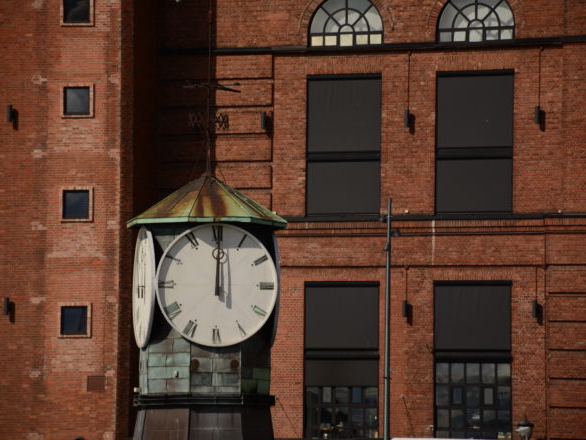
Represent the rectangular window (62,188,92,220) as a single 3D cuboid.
[{"bbox_3d":[-6.593,-0.472,117.122,0.920,0.950,0.130,-1,-4,17],"label":"rectangular window"}]

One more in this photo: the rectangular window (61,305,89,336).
[{"bbox_3d":[-6.633,3.051,116.859,0.920,0.950,0.130,-1,-4,17],"label":"rectangular window"}]

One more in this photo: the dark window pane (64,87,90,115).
[{"bbox_3d":[-6.601,-3.637,117.372,0.810,0.850,0.060,-1,-4,17],"label":"dark window pane"}]

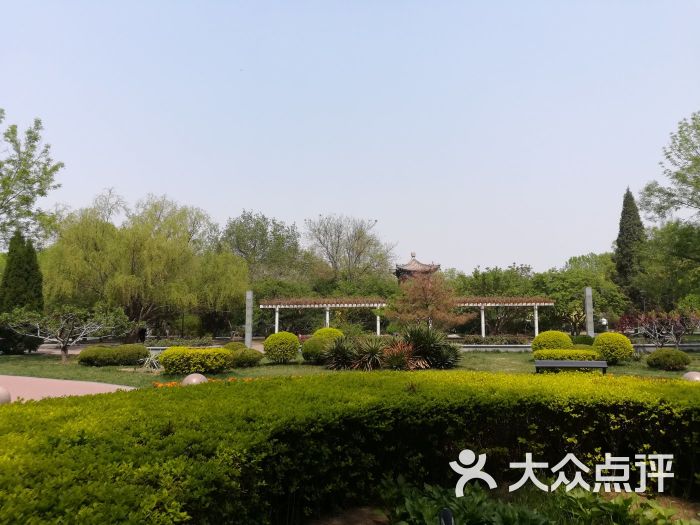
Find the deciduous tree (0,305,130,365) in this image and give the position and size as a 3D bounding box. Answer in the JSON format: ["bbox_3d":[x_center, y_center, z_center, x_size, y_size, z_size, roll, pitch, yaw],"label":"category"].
[{"bbox_3d":[-9.898,2.531,18.333,4.000,1.988,3.800,0,-6,0],"label":"deciduous tree"}]

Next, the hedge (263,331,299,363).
[{"bbox_3d":[-2.417,2.961,18.288,1.250,1.120,1.220,0,-6,0],"label":"hedge"}]

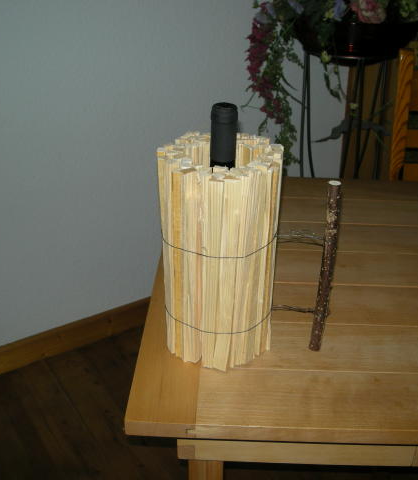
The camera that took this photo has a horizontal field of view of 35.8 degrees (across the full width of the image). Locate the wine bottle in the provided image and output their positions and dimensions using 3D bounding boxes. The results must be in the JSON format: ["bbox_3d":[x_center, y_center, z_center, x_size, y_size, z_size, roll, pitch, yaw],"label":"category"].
[{"bbox_3d":[0.015,-0.014,0.794,0.075,0.310,0.075,2,29,2],"label":"wine bottle"}]

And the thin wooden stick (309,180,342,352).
[{"bbox_3d":[0.139,0.038,0.777,0.015,0.233,0.015,2,29,2],"label":"thin wooden stick"}]

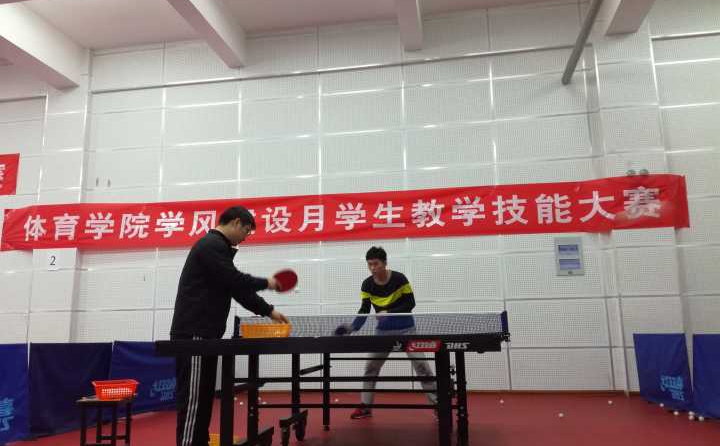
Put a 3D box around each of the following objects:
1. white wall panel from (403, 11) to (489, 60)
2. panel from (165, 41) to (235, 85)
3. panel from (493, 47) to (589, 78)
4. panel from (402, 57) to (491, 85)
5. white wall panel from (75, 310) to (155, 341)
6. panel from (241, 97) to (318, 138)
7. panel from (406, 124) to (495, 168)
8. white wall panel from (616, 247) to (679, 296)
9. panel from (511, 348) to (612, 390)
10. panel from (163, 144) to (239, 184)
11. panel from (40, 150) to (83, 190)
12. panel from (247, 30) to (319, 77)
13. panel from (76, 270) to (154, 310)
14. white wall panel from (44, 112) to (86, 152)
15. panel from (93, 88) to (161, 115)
[{"bbox_3d":[1.190,-2.601,7.940,1.208,0.644,0.050,-3,-10,10],"label":"white wall panel"},{"bbox_3d":[-2.380,-2.423,8.542,1.208,0.644,0.050,-3,-10,10],"label":"panel"},{"bbox_3d":[2.379,-2.138,7.581,1.200,0.338,0.050,-3,-10,10],"label":"panel"},{"bbox_3d":[1.187,-2.068,7.729,1.192,0.320,0.030,-3,-10,9],"label":"panel"},{"bbox_3d":[-3.467,1.529,7.975,1.200,0.593,0.050,-3,-10,10],"label":"white wall panel"},{"bbox_3d":[-1.153,-1.503,8.036,1.192,0.592,0.030,-3,-10,9],"label":"panel"},{"bbox_3d":[1.217,-1.045,7.616,1.200,0.600,0.040,-3,-11,10],"label":"panel"},{"bbox_3d":[3.477,0.588,6.779,0.683,0.600,0.040,-3,-11,10],"label":"white wall panel"},{"bbox_3d":[2.468,1.797,6.937,1.208,0.506,0.050,-3,-10,10],"label":"panel"},{"bbox_3d":[-2.327,-0.865,8.225,1.200,0.600,0.040,-3,-11,10],"label":"panel"},{"bbox_3d":[-4.436,-0.793,8.376,0.675,0.593,0.050,-3,-10,10],"label":"panel"},{"bbox_3d":[-1.173,-2.462,8.318,1.200,0.610,0.040,-3,-11,10],"label":"panel"},{"bbox_3d":[-3.457,0.942,8.000,1.192,0.592,0.030,-3,-10,9],"label":"panel"},{"bbox_3d":[-4.447,-1.377,8.480,0.675,0.593,0.050,-3,-10,10],"label":"white wall panel"},{"bbox_3d":[-3.511,-1.835,8.506,1.192,0.320,0.030,-3,-10,9],"label":"panel"}]

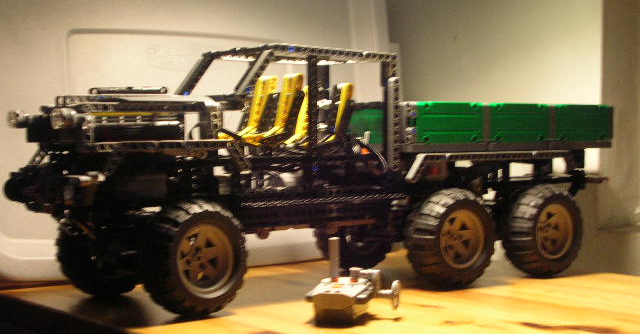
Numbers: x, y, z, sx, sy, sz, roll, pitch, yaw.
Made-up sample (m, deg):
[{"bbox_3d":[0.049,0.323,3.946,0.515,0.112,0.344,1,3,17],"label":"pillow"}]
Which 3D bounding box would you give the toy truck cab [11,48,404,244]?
[{"bbox_3d":[-0.101,-0.022,1.024,0.367,0.168,0.114,-1,3,-36],"label":"toy truck cab"}]

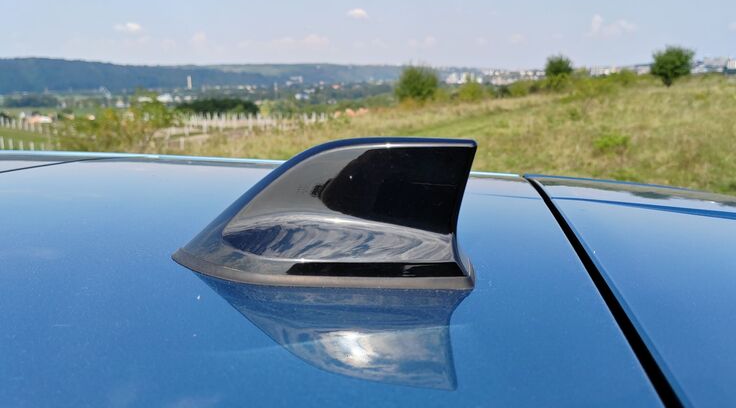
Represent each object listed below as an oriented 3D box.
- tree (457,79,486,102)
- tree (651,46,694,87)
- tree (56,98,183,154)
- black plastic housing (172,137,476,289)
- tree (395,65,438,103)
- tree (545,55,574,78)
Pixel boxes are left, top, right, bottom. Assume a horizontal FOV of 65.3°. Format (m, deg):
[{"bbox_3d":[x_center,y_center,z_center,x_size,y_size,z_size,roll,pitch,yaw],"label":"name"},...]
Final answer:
[{"bbox_3d":[10.712,-11.862,60.000,2.926,2.508,2.800,0,12,0],"label":"tree"},{"bbox_3d":[30.233,-13.652,57.000,4.369,3.971,4.200,0,12,0],"label":"tree"},{"bbox_3d":[-15.211,-4.603,35.000,7.560,3.658,5.000,0,12,0],"label":"tree"},{"bbox_3d":[-0.027,-0.003,0.307,0.165,0.070,0.065,3,12,6],"label":"black plastic housing"},{"bbox_3d":[4.900,-12.073,58.000,4.445,3.637,4.300,0,12,0],"label":"tree"},{"bbox_3d":[26.685,-19.091,80.000,4.180,3.484,4.000,0,12,0],"label":"tree"}]

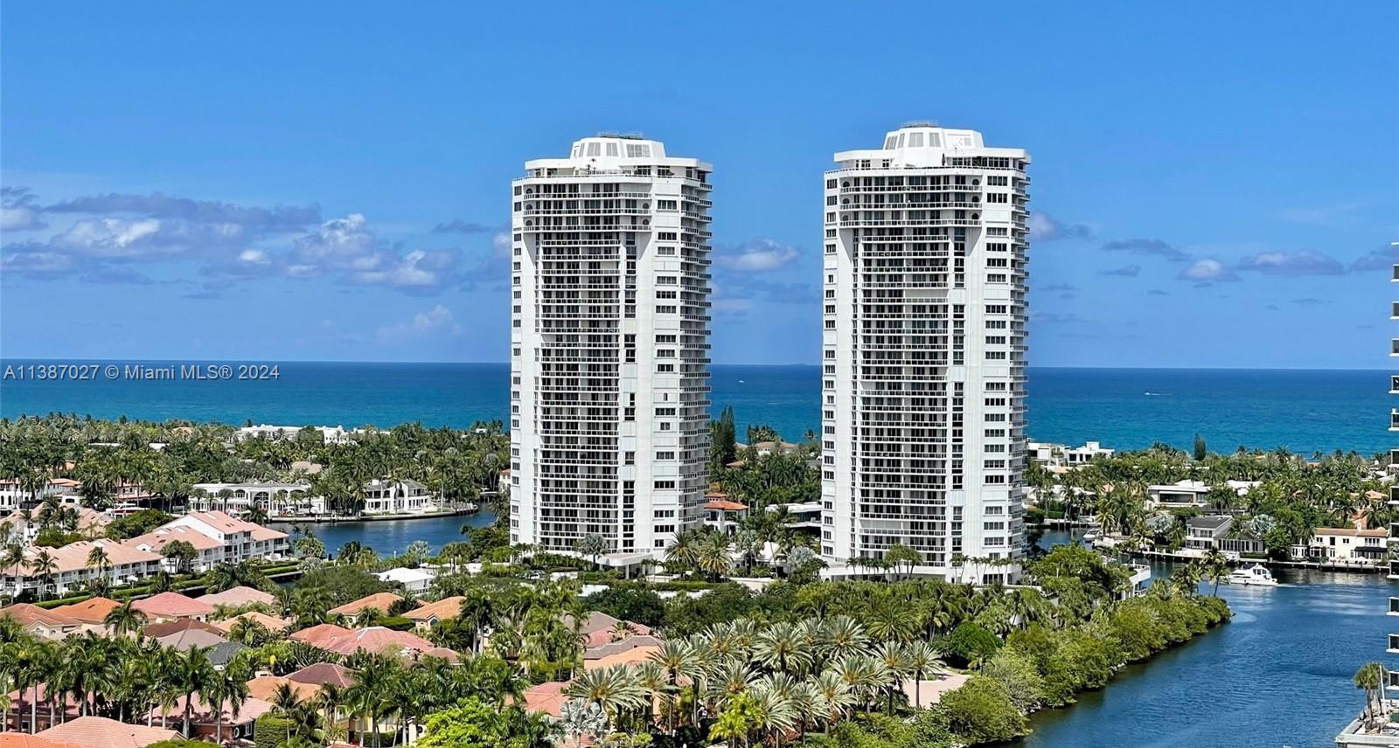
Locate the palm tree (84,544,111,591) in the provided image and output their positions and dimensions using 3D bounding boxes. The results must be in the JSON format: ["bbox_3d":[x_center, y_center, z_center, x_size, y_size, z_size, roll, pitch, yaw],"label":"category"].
[{"bbox_3d":[-123.753,40.140,532.125,5.500,9.890,5.500,0,0,0],"label":"palm tree"}]

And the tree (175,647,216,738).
[{"bbox_3d":[-62.170,40.362,318.332,5.200,13.590,5.200,0,0,0],"label":"tree"}]

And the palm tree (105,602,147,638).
[{"bbox_3d":[-95.618,42.568,431.421,6.930,9.480,6.930,0,0,0],"label":"palm tree"}]

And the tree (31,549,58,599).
[{"bbox_3d":[-130.330,40.047,515.022,5.200,10.230,5.200,0,0,0],"label":"tree"}]

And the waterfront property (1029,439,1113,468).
[{"bbox_3d":[155.701,34.472,1095.000,33.000,12.500,23.000,1,0,23],"label":"waterfront property"}]

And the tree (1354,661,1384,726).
[{"bbox_3d":[92.837,44.486,358.692,4.090,9.090,4.100,0,0,0],"label":"tree"}]

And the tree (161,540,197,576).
[{"bbox_3d":[-119.156,41.949,591.780,8.500,8.130,7.800,0,0,0],"label":"tree"}]

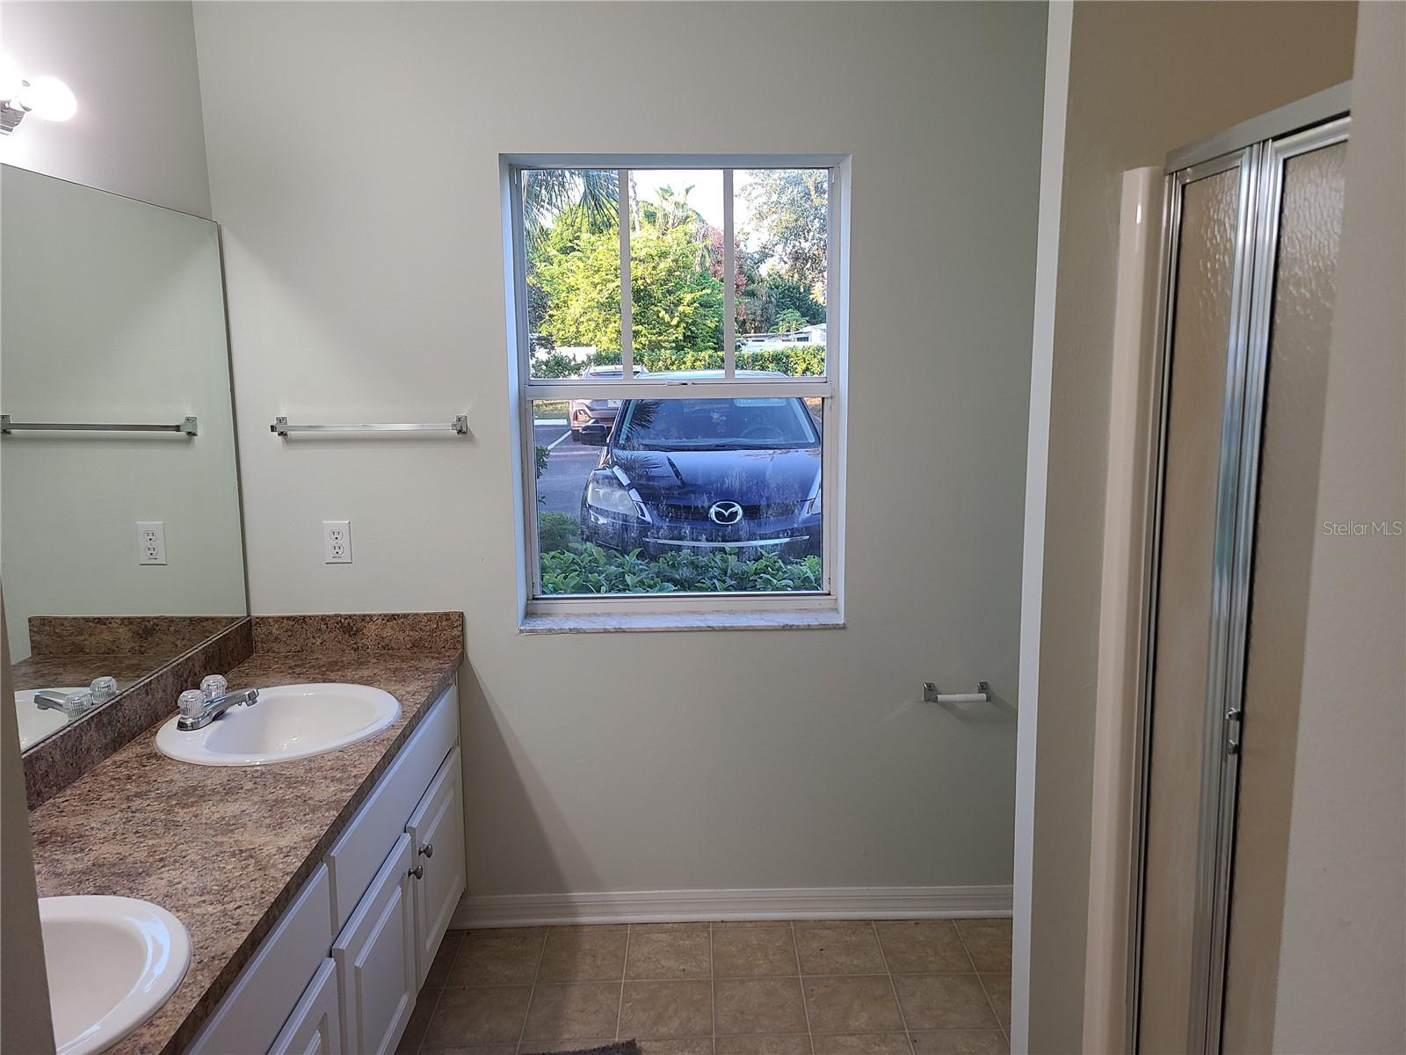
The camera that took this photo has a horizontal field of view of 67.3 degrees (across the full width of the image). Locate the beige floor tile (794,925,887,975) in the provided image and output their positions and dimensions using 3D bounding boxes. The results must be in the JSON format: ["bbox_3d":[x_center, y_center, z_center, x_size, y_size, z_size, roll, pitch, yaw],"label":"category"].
[{"bbox_3d":[0.365,1.140,2.843,0.229,0.010,0.240,-1,10,0],"label":"beige floor tile"}]

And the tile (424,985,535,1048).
[{"bbox_3d":[-0.546,1.203,2.605,0.229,0.010,0.229,-1,10,0],"label":"tile"}]

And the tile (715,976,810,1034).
[{"bbox_3d":[0.140,1.187,2.611,0.229,0.010,0.229,-1,10,0],"label":"tile"}]

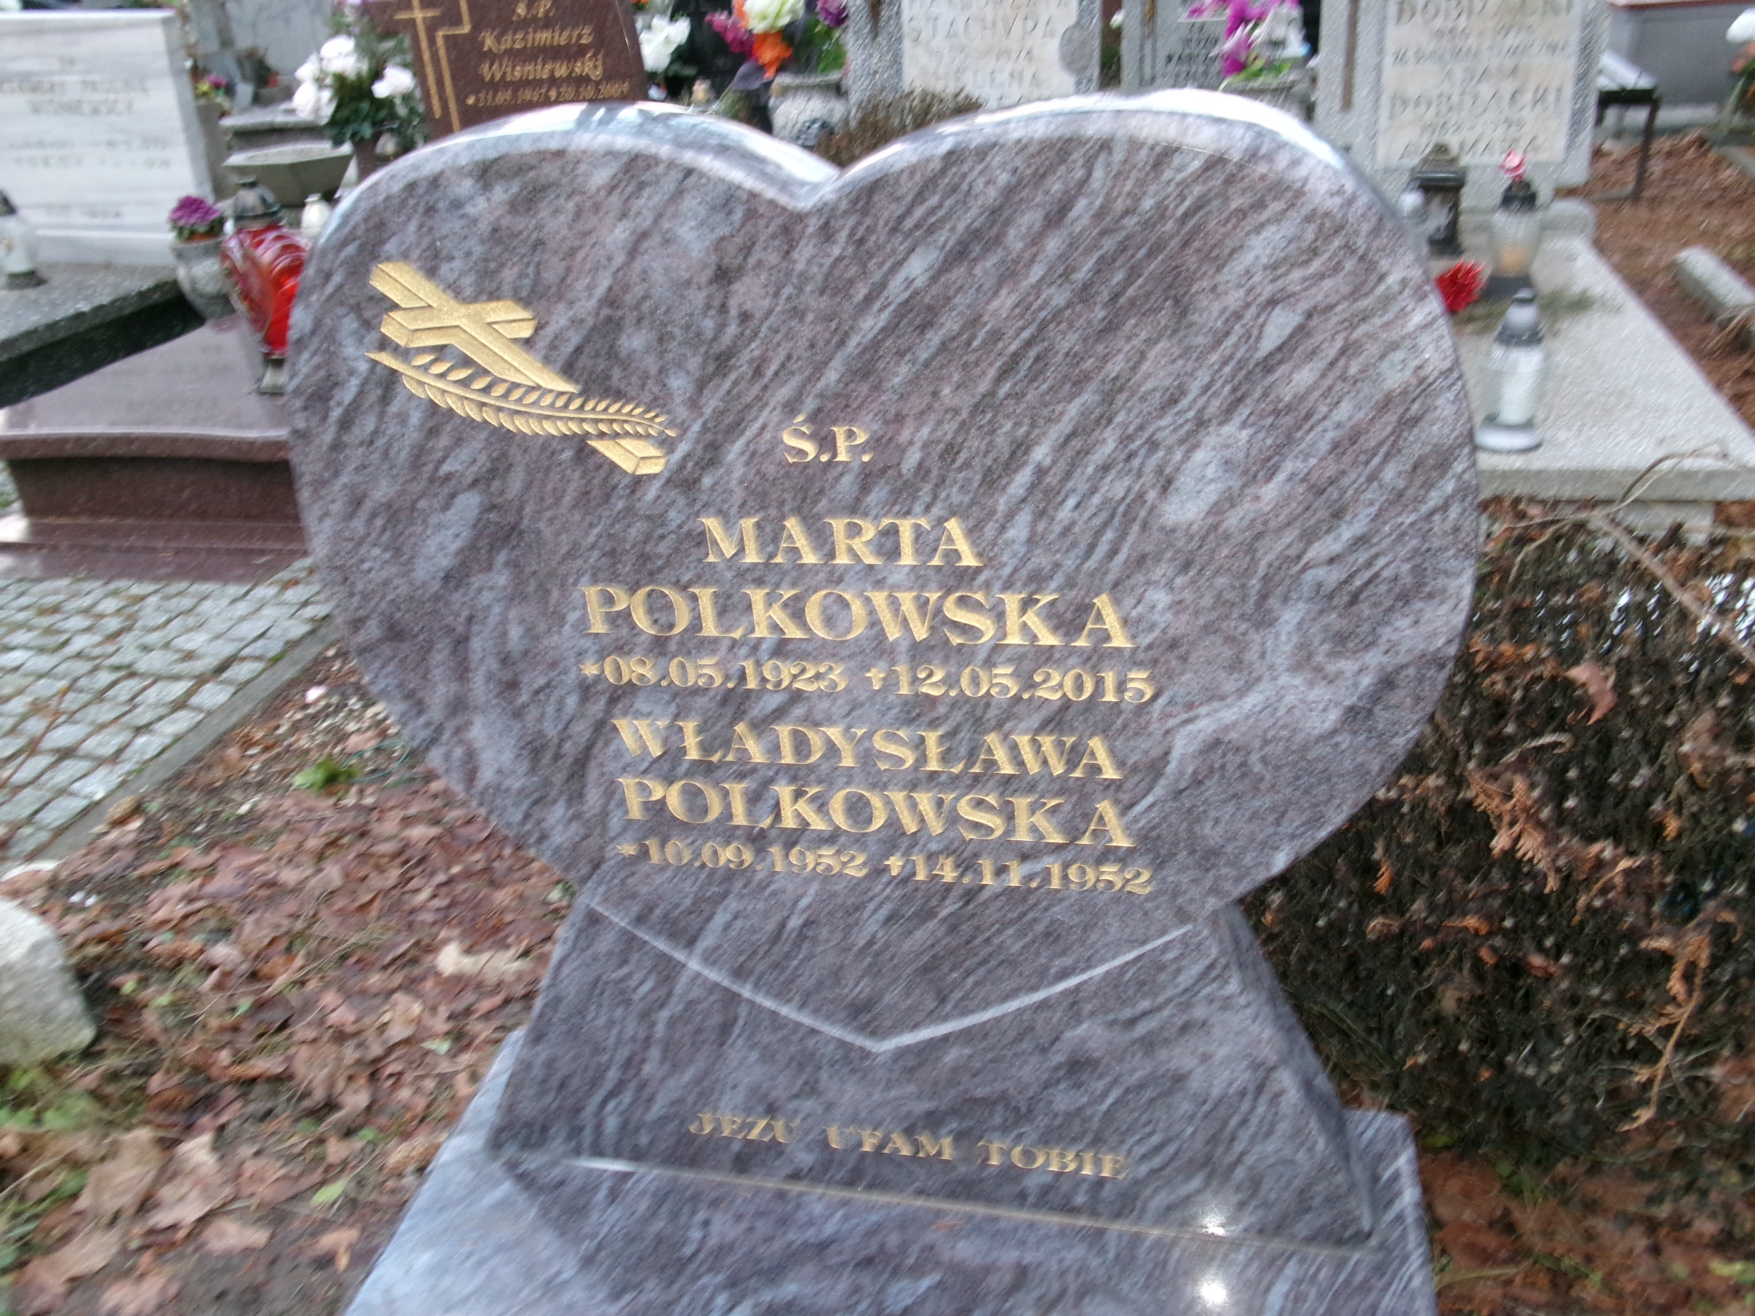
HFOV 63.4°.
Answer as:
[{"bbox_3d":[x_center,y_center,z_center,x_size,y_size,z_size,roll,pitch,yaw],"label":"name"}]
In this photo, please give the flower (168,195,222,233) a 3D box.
[{"bbox_3d":[-1.924,-1.254,4.000,0.143,0.100,0.143,2,24,15],"label":"flower"}]

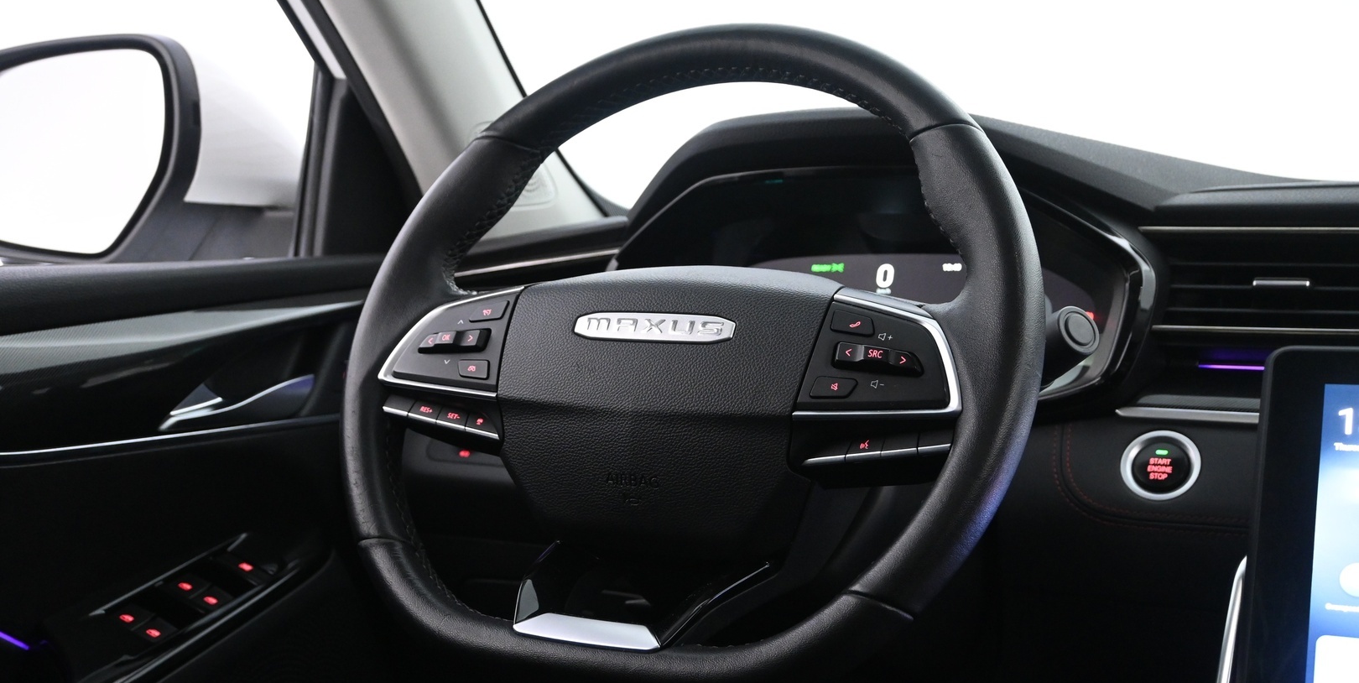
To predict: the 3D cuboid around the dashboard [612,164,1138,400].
[{"bbox_3d":[0.127,-0.044,1.016,0.366,0.153,0.091,2,-5,25],"label":"dashboard"}]

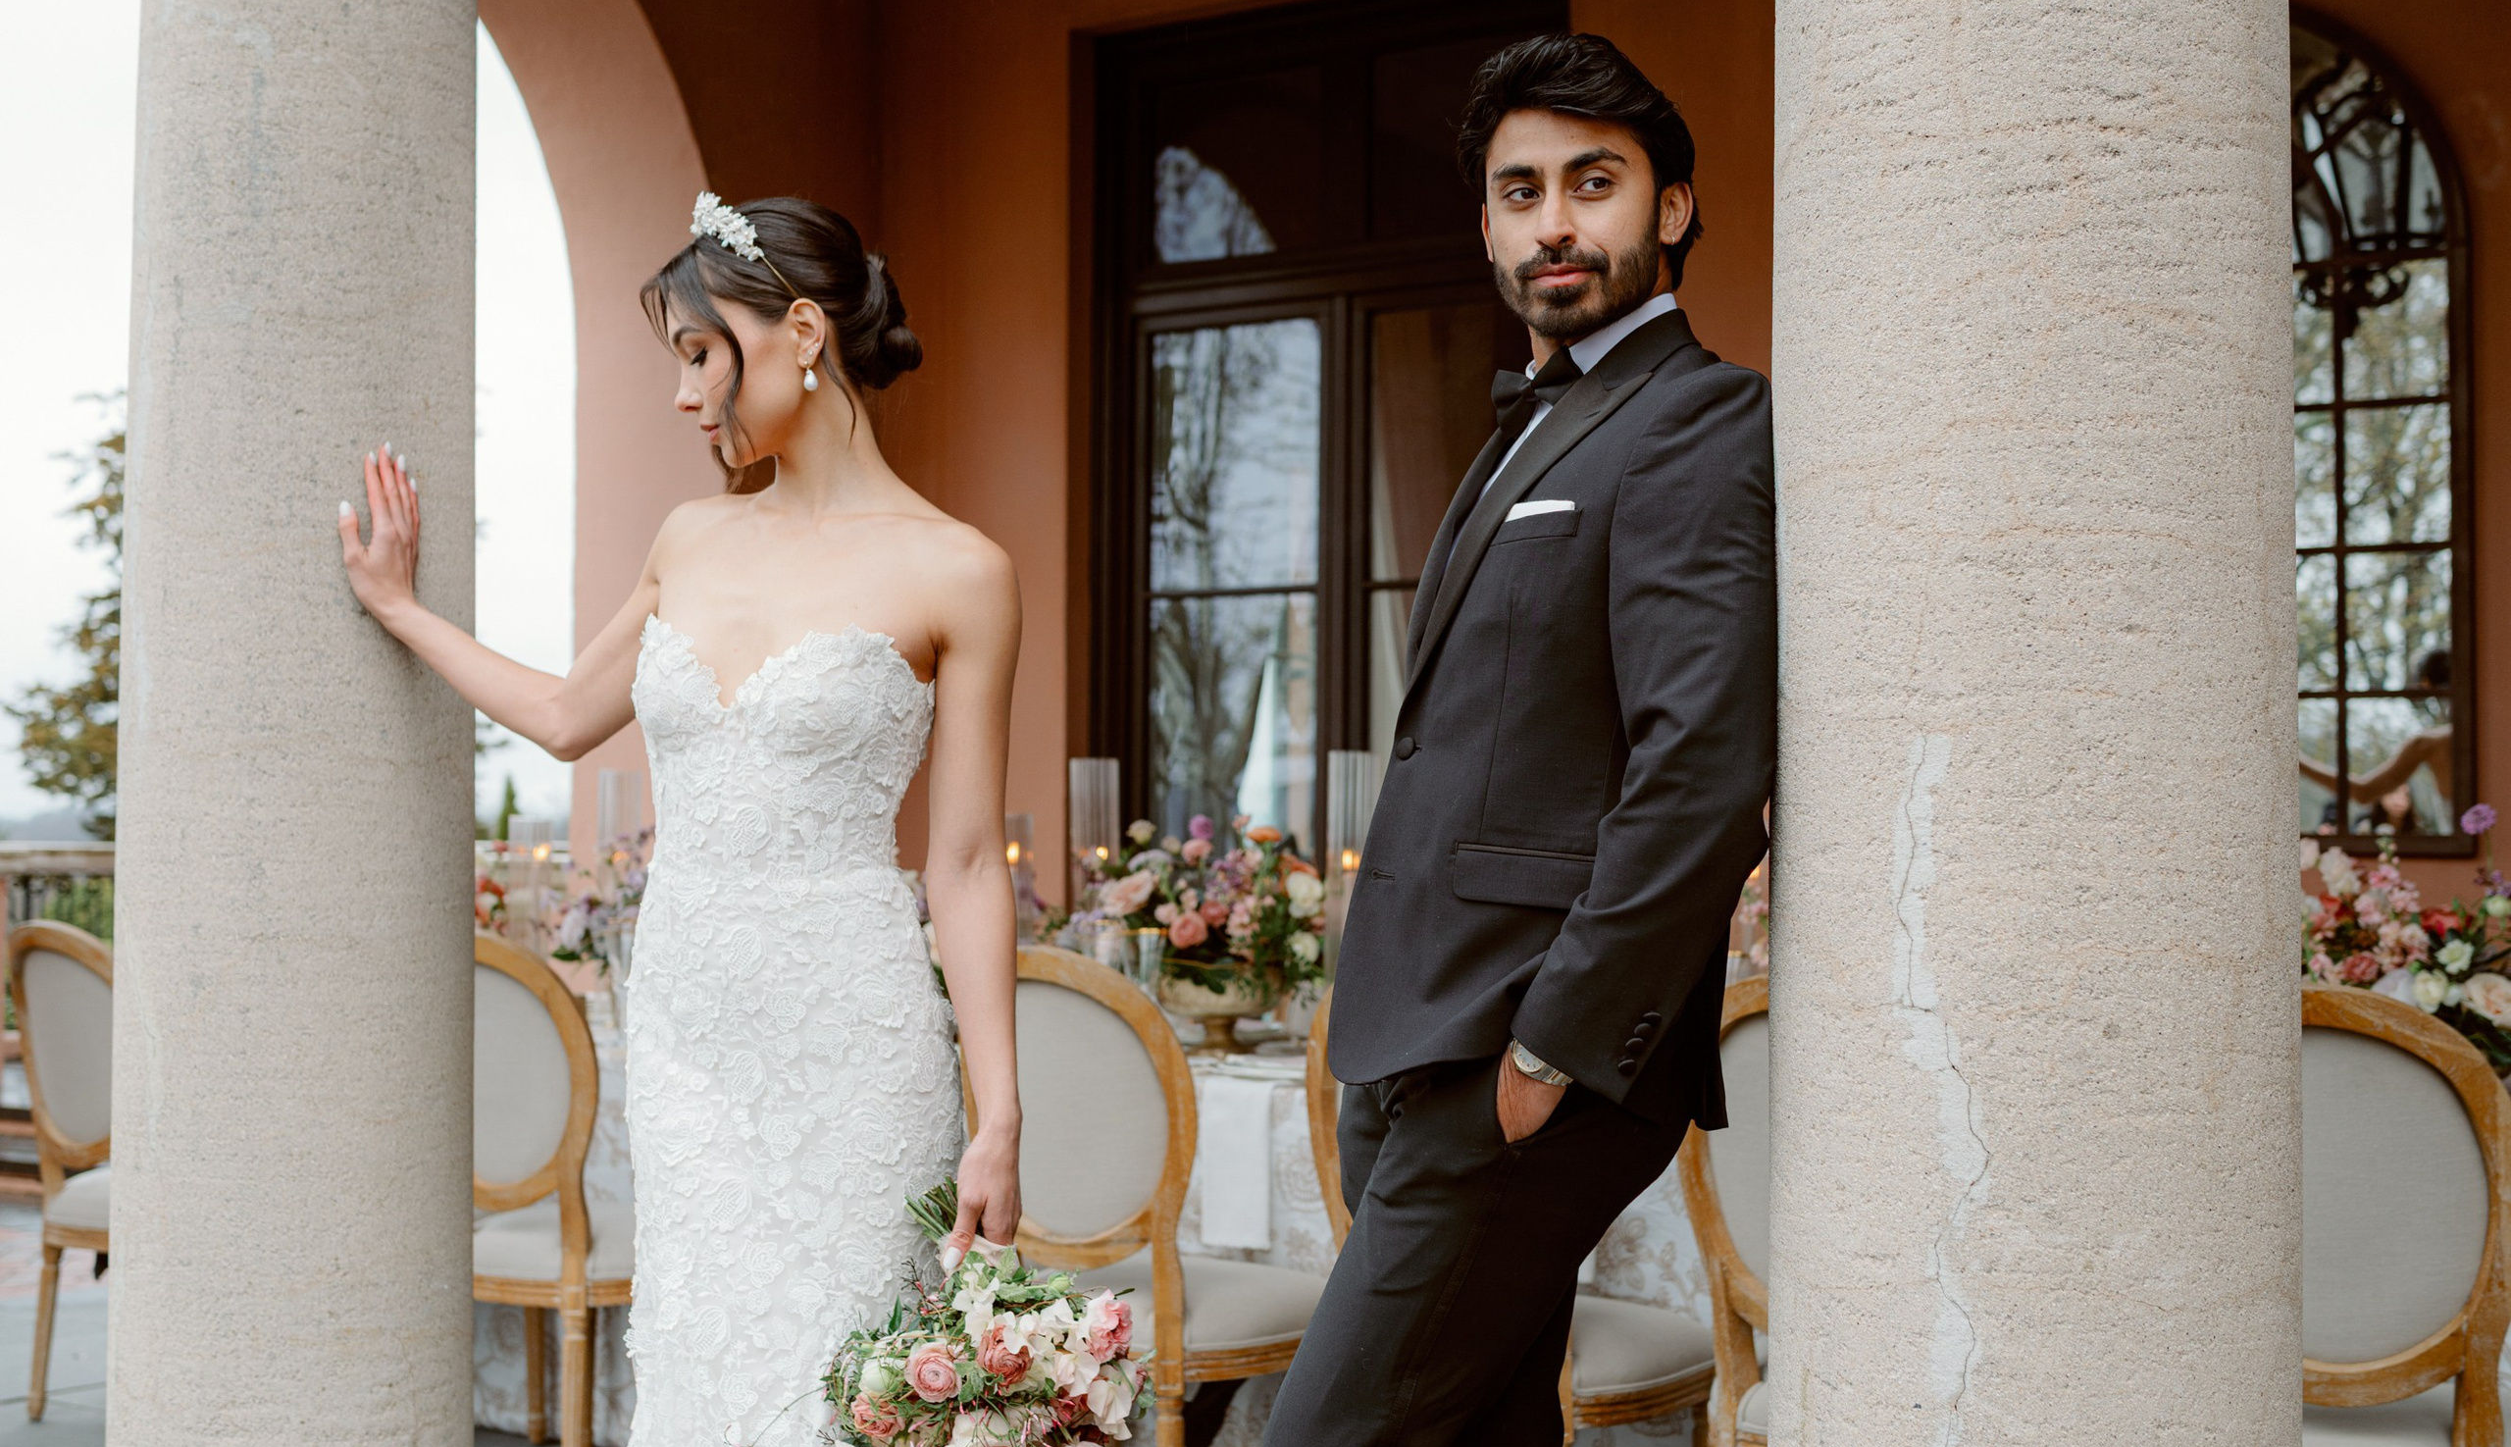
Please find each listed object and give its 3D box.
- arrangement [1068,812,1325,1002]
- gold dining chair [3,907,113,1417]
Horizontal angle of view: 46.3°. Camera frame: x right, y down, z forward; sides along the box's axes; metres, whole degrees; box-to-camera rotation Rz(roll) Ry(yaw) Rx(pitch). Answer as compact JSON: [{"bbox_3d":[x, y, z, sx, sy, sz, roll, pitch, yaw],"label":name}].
[{"bbox_3d":[-0.087,0.348,5.059,0.430,0.390,0.410,0,-2,0],"label":"arrangement"},{"bbox_3d":[-2.035,0.836,5.523,0.540,0.955,0.510,2,-2,-44],"label":"gold dining chair"}]

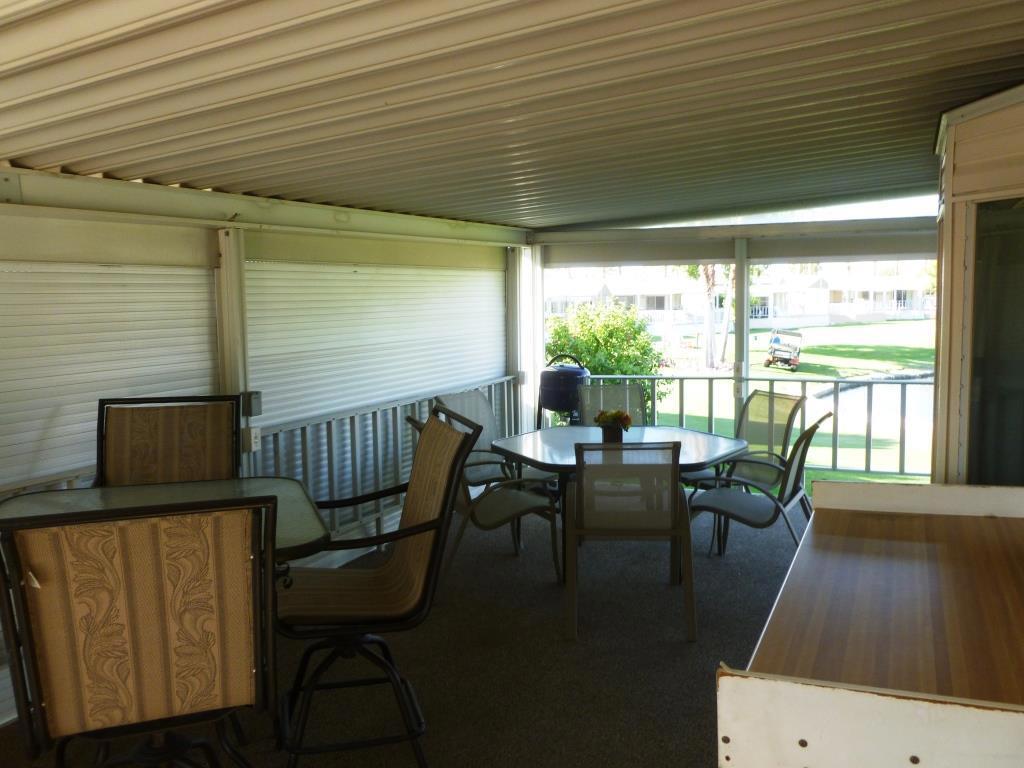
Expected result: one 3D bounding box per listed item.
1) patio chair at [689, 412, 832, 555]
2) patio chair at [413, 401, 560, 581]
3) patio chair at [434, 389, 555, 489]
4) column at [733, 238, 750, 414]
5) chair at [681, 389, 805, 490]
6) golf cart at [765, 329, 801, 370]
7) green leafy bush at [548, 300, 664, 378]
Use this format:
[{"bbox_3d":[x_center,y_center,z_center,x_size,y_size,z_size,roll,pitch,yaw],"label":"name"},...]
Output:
[{"bbox_3d":[1.392,0.631,4.634,0.730,0.940,0.600,2,7,29],"label":"patio chair"},{"bbox_3d":[-0.188,0.652,4.731,0.730,0.940,0.600,-4,6,-24],"label":"patio chair"},{"bbox_3d":[-0.088,0.555,5.666,0.730,0.940,0.600,3,7,34],"label":"patio chair"},{"bbox_3d":[1.876,-0.151,6.744,0.110,2.040,0.110,1,6,19],"label":"column"},{"bbox_3d":[1.487,0.546,5.446,0.730,0.940,0.600,-4,6,-23],"label":"chair"},{"bbox_3d":[11.822,-1.478,36.000,1.200,1.800,2.400,8,6,7],"label":"golf cart"},{"bbox_3d":[1.178,0.100,10.568,1.600,2.300,1.600,-1,6,6],"label":"green leafy bush"}]

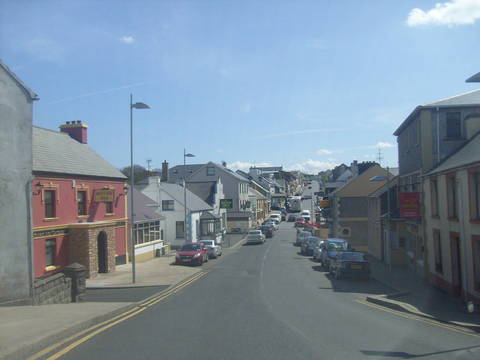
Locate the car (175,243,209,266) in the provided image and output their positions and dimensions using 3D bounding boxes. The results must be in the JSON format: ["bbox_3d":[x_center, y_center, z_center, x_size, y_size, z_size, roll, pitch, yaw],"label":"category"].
[{"bbox_3d":[-3.382,5.193,34.263,1.760,1.480,4.250,-1,-5,3],"label":"car"}]

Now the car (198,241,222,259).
[{"bbox_3d":[-2.674,5.977,42.255,1.730,1.450,4.300,-1,-4,5],"label":"car"}]

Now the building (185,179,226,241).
[{"bbox_3d":[-6.500,3.650,61.600,8.000,7.600,8.500,-1,-2,7],"label":"building"}]

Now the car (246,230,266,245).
[{"bbox_3d":[1.905,6.476,55.533,1.740,1.450,4.400,-1,-3,7],"label":"car"}]

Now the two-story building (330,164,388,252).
[{"bbox_3d":[13.300,2.750,49.600,7.500,8.200,8.000,-1,-2,6],"label":"two-story building"}]

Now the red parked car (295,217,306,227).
[{"bbox_3d":[9.591,6.685,77.012,1.750,1.470,4.200,-1,-1,7],"label":"red parked car"}]

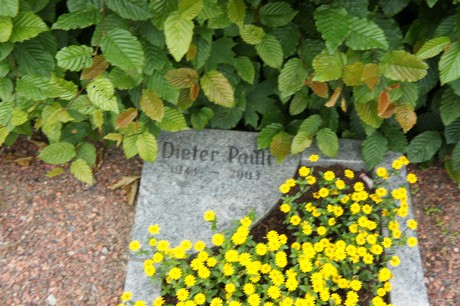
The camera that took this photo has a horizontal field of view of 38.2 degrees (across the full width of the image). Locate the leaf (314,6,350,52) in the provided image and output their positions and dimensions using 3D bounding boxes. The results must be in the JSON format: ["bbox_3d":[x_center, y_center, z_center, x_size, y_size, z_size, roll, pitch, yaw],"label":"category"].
[{"bbox_3d":[0.186,-0.224,1.210,0.063,0.091,0.020,-4,4,8],"label":"leaf"}]

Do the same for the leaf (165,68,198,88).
[{"bbox_3d":[-0.092,-0.141,1.264,0.061,0.018,0.038,3,81,6],"label":"leaf"}]

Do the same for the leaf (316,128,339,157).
[{"bbox_3d":[0.198,-0.020,1.350,0.042,0.014,0.064,-19,84,6],"label":"leaf"}]

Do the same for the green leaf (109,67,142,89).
[{"bbox_3d":[-0.189,-0.141,1.200,0.065,0.011,0.046,21,85,-6],"label":"green leaf"}]

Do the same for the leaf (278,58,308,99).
[{"bbox_3d":[0.120,-0.142,1.270,0.053,0.018,0.088,20,92,4],"label":"leaf"}]

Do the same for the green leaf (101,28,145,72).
[{"bbox_3d":[-0.196,-0.187,1.216,0.108,0.018,0.062,44,90,-13],"label":"green leaf"}]

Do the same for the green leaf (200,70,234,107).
[{"bbox_3d":[-0.024,-0.122,1.254,0.084,0.018,0.049,43,91,-13],"label":"green leaf"}]

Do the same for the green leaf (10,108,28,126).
[{"bbox_3d":[-0.381,-0.064,1.200,0.037,0.007,0.026,-37,94,-15],"label":"green leaf"}]

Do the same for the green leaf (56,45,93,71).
[{"bbox_3d":[-0.285,-0.175,1.220,0.071,0.015,0.047,-13,95,-11],"label":"green leaf"}]

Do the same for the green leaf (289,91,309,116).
[{"bbox_3d":[0.129,-0.093,1.250,0.033,0.009,0.056,27,92,5],"label":"green leaf"}]

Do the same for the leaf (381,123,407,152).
[{"bbox_3d":[0.321,-0.035,1.310,0.054,0.012,0.080,-27,82,10],"label":"leaf"}]

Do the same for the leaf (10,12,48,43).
[{"bbox_3d":[-0.361,-0.224,1.190,0.079,0.053,0.018,-13,7,-14],"label":"leaf"}]

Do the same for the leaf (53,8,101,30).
[{"bbox_3d":[-0.271,-0.236,1.180,0.094,0.012,0.054,-25,53,-22],"label":"leaf"}]

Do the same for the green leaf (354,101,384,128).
[{"bbox_3d":[0.273,-0.076,1.312,0.041,0.073,0.018,-42,14,4],"label":"green leaf"}]

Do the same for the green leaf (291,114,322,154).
[{"bbox_3d":[0.141,-0.034,1.220,0.038,0.015,0.085,35,86,7],"label":"green leaf"}]

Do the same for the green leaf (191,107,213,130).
[{"bbox_3d":[-0.054,-0.066,1.270,0.034,0.015,0.053,41,84,4],"label":"green leaf"}]

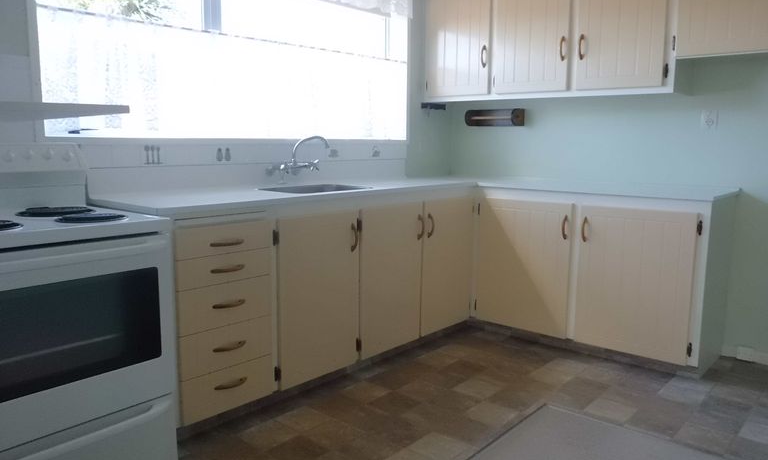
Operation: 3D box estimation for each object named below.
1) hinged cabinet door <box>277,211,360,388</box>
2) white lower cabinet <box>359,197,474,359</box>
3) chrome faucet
[{"bbox_3d":[-0.277,0.295,2.495,0.027,0.750,0.473,9,12,43],"label":"hinged cabinet door"},{"bbox_3d":[0.013,0.191,3.175,0.570,0.760,0.920,9,12,43],"label":"white lower cabinet"},{"bbox_3d":[-0.415,-0.374,2.861,0.300,0.230,0.260,9,12,43],"label":"chrome faucet"}]

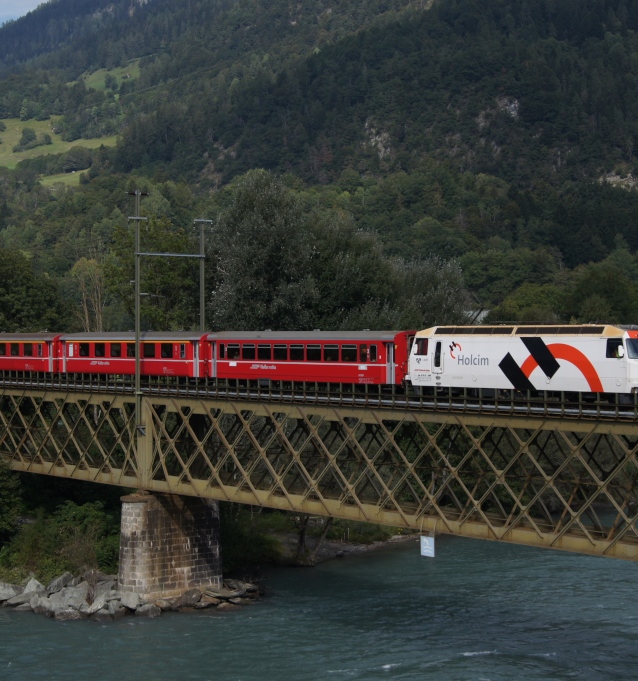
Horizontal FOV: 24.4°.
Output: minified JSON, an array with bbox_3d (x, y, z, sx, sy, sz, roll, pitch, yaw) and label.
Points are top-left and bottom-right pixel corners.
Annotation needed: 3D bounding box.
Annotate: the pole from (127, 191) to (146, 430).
[{"bbox_3d":[-11.965,-2.086,97.856,1.600,15.690,0.340,0,0,-40],"label":"pole"}]

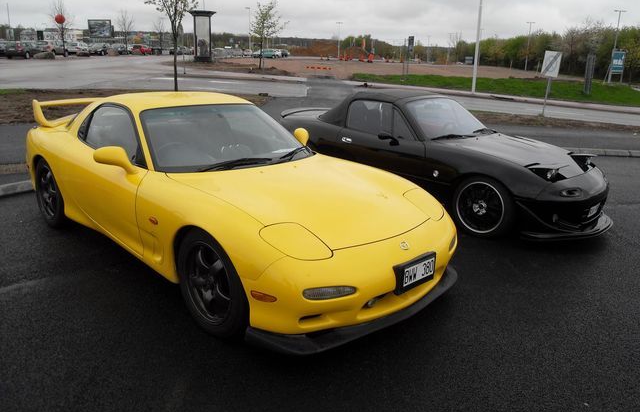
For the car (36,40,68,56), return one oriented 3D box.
[{"bbox_3d":[-28.366,-16.733,55.000,1.780,1.500,4.400,3,16,4],"label":"car"}]

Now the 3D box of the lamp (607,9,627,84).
[{"bbox_3d":[28.947,-15.618,50.307,1.300,6.600,0.300,2,17,0],"label":"lamp"}]

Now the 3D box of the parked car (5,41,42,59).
[{"bbox_3d":[-25.972,-13.726,45.579,1.780,1.480,4.400,0,17,-7],"label":"parked car"}]

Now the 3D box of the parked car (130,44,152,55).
[{"bbox_3d":[-26.974,-23.699,78.829,1.720,1.450,4.100,3,17,1],"label":"parked car"}]

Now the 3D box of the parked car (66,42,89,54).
[{"bbox_3d":[-28.973,-18.767,62.061,1.770,1.460,4.500,0,17,-8],"label":"parked car"}]

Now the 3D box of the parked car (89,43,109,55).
[{"bbox_3d":[-25.922,-18.440,61.000,1.750,1.480,4.300,0,16,-6],"label":"parked car"}]

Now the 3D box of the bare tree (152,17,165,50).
[{"bbox_3d":[-23.243,-24.476,74.286,1.900,5.120,1.900,2,16,0],"label":"bare tree"}]

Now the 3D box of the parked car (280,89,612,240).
[{"bbox_3d":[1.188,-0.652,5.828,3.970,1.220,1.680,16,21,39],"label":"parked car"}]

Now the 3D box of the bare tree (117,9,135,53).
[{"bbox_3d":[-23.806,-21.255,63.248,2.200,5.390,2.200,2,16,0],"label":"bare tree"}]

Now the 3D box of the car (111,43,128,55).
[{"bbox_3d":[-30.083,-23.541,77.869,1.750,1.460,4.300,2,17,0],"label":"car"}]

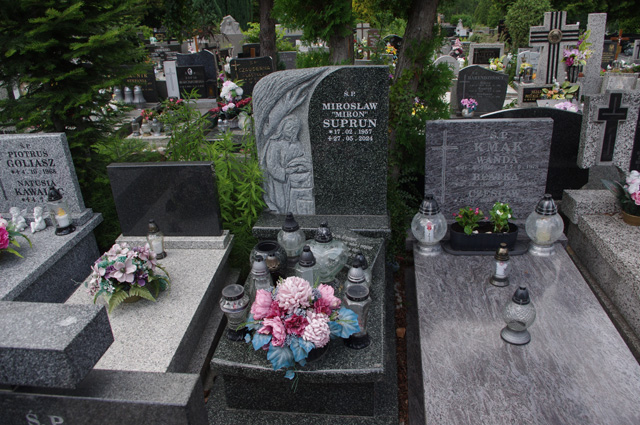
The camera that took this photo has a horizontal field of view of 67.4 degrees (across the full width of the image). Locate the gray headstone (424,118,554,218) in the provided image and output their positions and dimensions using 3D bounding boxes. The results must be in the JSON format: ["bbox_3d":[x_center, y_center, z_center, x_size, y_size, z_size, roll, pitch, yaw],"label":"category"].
[{"bbox_3d":[0.981,-0.249,2.852,0.696,0.589,0.070,0,21,9],"label":"gray headstone"}]

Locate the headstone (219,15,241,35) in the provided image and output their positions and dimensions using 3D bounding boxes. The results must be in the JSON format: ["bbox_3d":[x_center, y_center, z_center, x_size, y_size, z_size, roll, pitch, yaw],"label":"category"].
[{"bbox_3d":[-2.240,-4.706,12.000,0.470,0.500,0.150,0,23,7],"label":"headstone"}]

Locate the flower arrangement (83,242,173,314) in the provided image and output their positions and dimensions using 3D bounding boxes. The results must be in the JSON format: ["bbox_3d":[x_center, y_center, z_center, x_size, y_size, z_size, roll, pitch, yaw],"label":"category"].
[{"bbox_3d":[-0.937,0.279,2.407,0.400,0.260,0.340,0,23,9],"label":"flower arrangement"}]

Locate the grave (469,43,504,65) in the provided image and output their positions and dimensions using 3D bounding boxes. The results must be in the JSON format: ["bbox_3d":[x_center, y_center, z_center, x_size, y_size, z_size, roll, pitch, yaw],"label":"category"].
[{"bbox_3d":[3.191,-3.055,9.184,0.660,0.410,0.120,0,23,7],"label":"grave"}]

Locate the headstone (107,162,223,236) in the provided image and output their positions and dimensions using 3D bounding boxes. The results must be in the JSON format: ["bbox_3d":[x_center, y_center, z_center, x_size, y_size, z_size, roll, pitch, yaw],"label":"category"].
[{"bbox_3d":[-0.899,-0.075,2.855,0.640,0.450,0.080,0,23,9],"label":"headstone"}]

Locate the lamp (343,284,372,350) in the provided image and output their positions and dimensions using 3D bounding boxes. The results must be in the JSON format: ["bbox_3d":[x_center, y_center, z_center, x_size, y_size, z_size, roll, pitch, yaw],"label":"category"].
[{"bbox_3d":[0.150,0.409,1.884,0.116,0.246,0.116,0,27,9],"label":"lamp"}]

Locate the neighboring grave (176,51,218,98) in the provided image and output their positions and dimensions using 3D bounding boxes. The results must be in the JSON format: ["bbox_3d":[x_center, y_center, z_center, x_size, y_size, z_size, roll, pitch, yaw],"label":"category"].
[{"bbox_3d":[-1.985,-2.224,7.756,0.630,0.730,0.120,0,23,7],"label":"neighboring grave"}]

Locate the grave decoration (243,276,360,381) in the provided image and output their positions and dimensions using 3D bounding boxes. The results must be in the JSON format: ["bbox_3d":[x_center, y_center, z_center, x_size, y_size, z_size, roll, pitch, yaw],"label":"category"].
[{"bbox_3d":[-0.049,0.421,1.870,0.440,0.280,0.380,0,23,7],"label":"grave decoration"}]

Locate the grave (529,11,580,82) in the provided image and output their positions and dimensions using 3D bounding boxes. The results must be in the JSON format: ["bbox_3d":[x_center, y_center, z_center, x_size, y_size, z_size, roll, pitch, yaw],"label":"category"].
[{"bbox_3d":[3.430,-2.389,6.986,0.710,1.030,0.160,0,23,9],"label":"grave"}]

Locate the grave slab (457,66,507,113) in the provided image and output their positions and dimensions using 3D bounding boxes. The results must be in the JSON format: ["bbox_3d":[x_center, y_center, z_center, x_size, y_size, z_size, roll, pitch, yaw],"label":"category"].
[{"bbox_3d":[1.953,-1.497,5.795,0.600,0.530,0.100,0,23,9],"label":"grave slab"}]

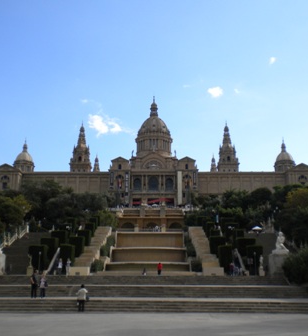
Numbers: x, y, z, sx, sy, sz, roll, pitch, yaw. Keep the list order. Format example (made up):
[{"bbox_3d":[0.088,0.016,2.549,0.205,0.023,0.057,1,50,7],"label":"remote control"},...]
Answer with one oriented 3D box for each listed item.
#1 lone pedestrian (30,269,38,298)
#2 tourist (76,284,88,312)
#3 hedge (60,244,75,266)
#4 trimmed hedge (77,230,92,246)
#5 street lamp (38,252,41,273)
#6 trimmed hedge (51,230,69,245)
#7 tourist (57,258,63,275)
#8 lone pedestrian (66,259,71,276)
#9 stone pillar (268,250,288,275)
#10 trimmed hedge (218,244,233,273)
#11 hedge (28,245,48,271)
[{"bbox_3d":[-7.503,7.312,28.522,0.420,1.740,0.480,-5,-16,19],"label":"lone pedestrian"},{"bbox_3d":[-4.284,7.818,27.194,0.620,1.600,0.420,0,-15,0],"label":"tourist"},{"bbox_3d":[-8.268,8.716,43.268,1.170,2.600,1.750,0,-15,0],"label":"hedge"},{"bbox_3d":[-8.200,8.699,53.268,1.300,2.600,1.750,0,-15,0],"label":"trimmed hedge"},{"bbox_3d":[-10.861,9.046,43.069,0.240,2.250,0.240,0,-15,0],"label":"street lamp"},{"bbox_3d":[-11.146,8.675,53.281,1.500,2.500,1.750,0,-15,0],"label":"trimmed hedge"},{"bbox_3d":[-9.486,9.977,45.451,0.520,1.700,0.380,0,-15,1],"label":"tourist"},{"bbox_3d":[-7.527,8.785,39.998,0.480,1.650,0.340,0,-15,0],"label":"lone pedestrian"},{"bbox_3d":[12.153,9.421,43.942,1.550,2.100,1.800,0,-15,1],"label":"stone pillar"},{"bbox_3d":[6.862,8.735,43.268,1.170,2.600,1.750,0,-15,0],"label":"trimmed hedge"},{"bbox_3d":[-19.196,15.631,74.977,2.300,5.400,2.500,0,-15,1],"label":"hedge"}]

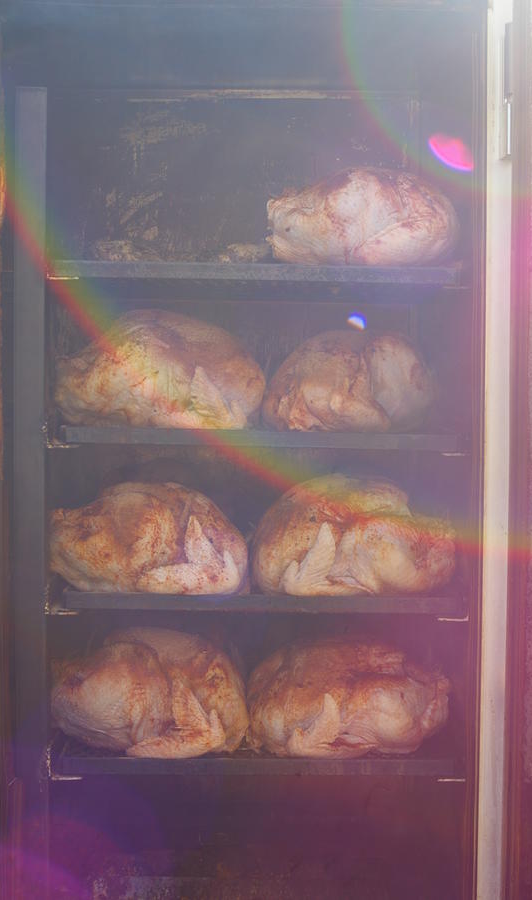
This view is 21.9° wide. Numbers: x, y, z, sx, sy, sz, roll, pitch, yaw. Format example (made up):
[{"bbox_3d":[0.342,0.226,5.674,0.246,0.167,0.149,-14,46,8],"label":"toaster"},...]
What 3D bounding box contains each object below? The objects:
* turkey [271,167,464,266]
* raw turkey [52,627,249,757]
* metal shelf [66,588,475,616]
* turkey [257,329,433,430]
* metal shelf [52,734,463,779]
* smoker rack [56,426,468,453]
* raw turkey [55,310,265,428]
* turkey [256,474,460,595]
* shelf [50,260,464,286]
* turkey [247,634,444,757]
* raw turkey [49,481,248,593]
[{"bbox_3d":[0.168,-0.399,2.378,0.333,0.182,0.250,1,3,-2],"label":"turkey"},{"bbox_3d":[-0.203,0.406,2.411,0.346,0.194,0.250,1,3,-2],"label":"raw turkey"},{"bbox_3d":[-0.016,0.238,2.558,0.655,0.030,0.580,1,3,-2],"label":"metal shelf"},{"bbox_3d":[0.144,-0.124,2.412,0.305,0.171,0.240,-1,4,-32],"label":"turkey"},{"bbox_3d":[-0.020,0.512,2.572,0.655,0.030,0.580,1,3,-2],"label":"metal shelf"},{"bbox_3d":[-0.016,-0.032,2.543,0.655,0.030,0.580,1,3,-2],"label":"smoker rack"},{"bbox_3d":[-0.183,-0.141,2.381,0.363,0.201,0.250,1,3,-2],"label":"raw turkey"},{"bbox_3d":[0.152,0.138,2.407,0.357,0.190,0.250,1,3,-2],"label":"turkey"},{"bbox_3d":[-0.023,-0.303,2.528,0.655,0.030,0.580,1,3,-2],"label":"shelf"},{"bbox_3d":[0.144,0.417,2.422,0.356,0.179,0.250,1,3,-2],"label":"turkey"},{"bbox_3d":[-0.205,0.141,2.396,0.344,0.176,0.250,1,3,-2],"label":"raw turkey"}]

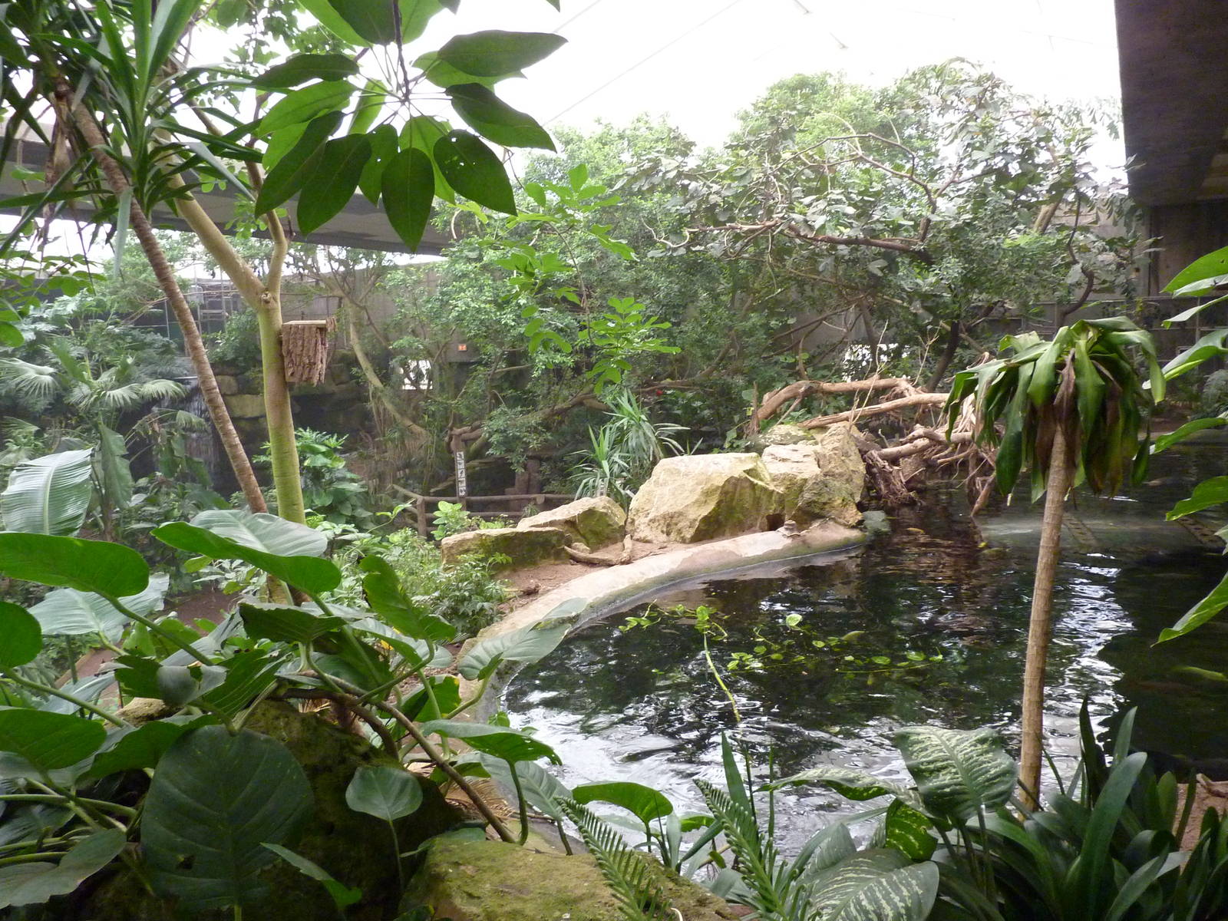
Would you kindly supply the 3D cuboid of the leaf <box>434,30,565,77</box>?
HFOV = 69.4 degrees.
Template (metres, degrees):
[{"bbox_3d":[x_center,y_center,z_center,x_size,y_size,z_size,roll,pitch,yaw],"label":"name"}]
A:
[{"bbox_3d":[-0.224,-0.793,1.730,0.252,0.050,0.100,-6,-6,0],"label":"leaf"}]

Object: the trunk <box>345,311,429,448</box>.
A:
[{"bbox_3d":[-4.340,-1.545,17.000,1.500,2.550,0.600,0,6,0],"label":"trunk"}]

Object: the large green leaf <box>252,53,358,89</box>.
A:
[{"bbox_3d":[-0.605,-0.765,1.740,0.208,0.040,0.085,-6,-6,0],"label":"large green leaf"}]

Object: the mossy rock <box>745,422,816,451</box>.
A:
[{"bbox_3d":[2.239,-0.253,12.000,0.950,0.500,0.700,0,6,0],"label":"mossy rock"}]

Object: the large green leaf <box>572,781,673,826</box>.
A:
[{"bbox_3d":[0.023,0.851,2.200,0.251,0.080,0.150,-4,13,23],"label":"large green leaf"}]

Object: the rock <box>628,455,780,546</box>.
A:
[{"bbox_3d":[1.053,0.429,10.300,1.700,0.950,1.150,0,6,-5],"label":"rock"}]

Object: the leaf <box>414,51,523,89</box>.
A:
[{"bbox_3d":[-0.299,-0.805,1.825,0.211,0.045,0.090,-2,-6,-14],"label":"leaf"}]

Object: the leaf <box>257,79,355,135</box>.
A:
[{"bbox_3d":[-0.624,-0.718,1.805,0.234,0.040,0.080,-17,-8,12],"label":"leaf"}]

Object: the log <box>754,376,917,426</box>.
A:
[{"bbox_3d":[3.256,-0.865,13.000,2.400,0.700,0.600,0,6,5],"label":"log"}]

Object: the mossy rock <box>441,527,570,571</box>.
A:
[{"bbox_3d":[-1.083,0.900,8.900,1.220,0.450,0.600,2,6,18],"label":"mossy rock"}]

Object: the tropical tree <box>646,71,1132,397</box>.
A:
[{"bbox_3d":[4.670,-3.647,15.500,7.600,5.800,4.800,0,6,0],"label":"tropical tree"}]

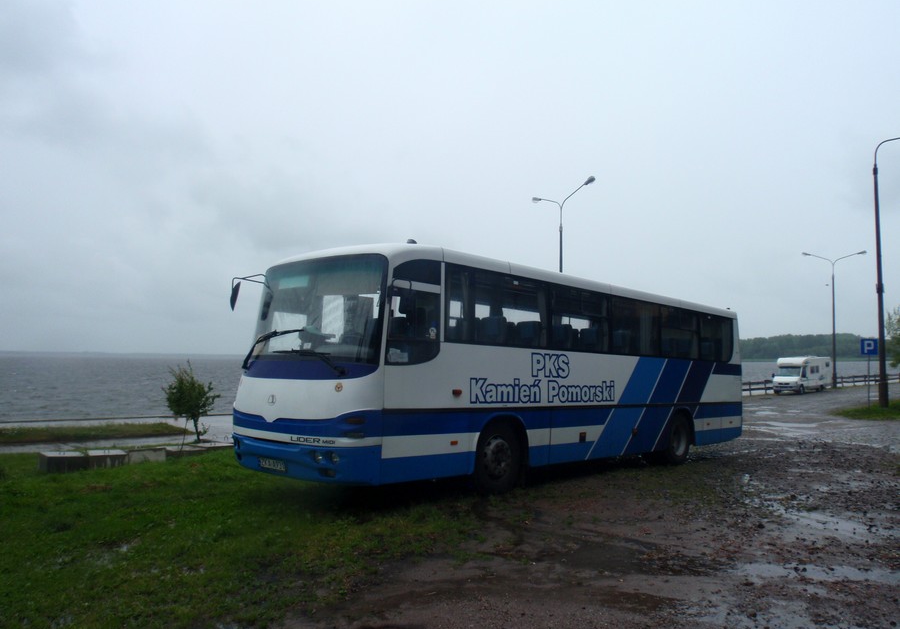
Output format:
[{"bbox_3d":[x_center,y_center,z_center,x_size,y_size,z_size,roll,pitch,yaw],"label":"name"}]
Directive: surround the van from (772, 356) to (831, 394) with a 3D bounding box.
[{"bbox_3d":[27.972,4.793,58.049,6.150,2.880,2.250,3,-5,-41],"label":"van"}]

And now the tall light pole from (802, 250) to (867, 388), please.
[{"bbox_3d":[32.439,0.440,61.652,5.100,11.540,0.400,-1,-4,18],"label":"tall light pole"}]

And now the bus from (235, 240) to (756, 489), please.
[{"bbox_3d":[1.698,1.059,12.441,2.520,3.100,10.600,-3,-7,43],"label":"bus"}]

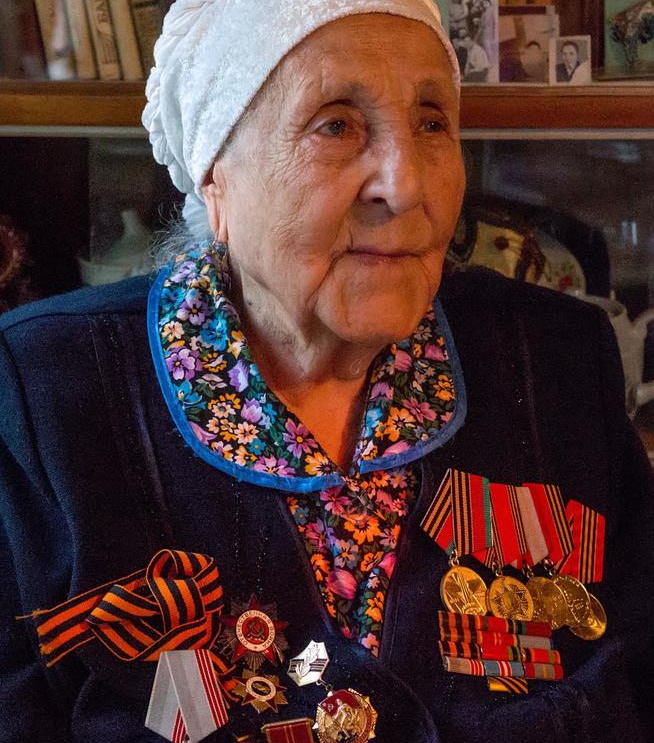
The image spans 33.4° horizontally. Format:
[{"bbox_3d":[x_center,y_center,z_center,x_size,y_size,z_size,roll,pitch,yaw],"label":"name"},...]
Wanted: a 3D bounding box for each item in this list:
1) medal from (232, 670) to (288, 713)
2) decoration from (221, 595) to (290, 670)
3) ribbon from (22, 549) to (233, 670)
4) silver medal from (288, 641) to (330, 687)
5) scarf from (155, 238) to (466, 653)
[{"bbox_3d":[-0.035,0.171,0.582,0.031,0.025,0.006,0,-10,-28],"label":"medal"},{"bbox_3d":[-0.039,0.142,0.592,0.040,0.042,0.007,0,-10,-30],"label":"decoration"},{"bbox_3d":[-0.105,0.128,0.575,0.112,0.066,0.025,0,-8,-17],"label":"ribbon"},{"bbox_3d":[-0.009,0.152,0.568,0.025,0.021,0.005,-25,0,-25],"label":"silver medal"},{"bbox_3d":[-0.013,0.045,0.640,0.185,0.215,0.140,-5,10,-28],"label":"scarf"}]

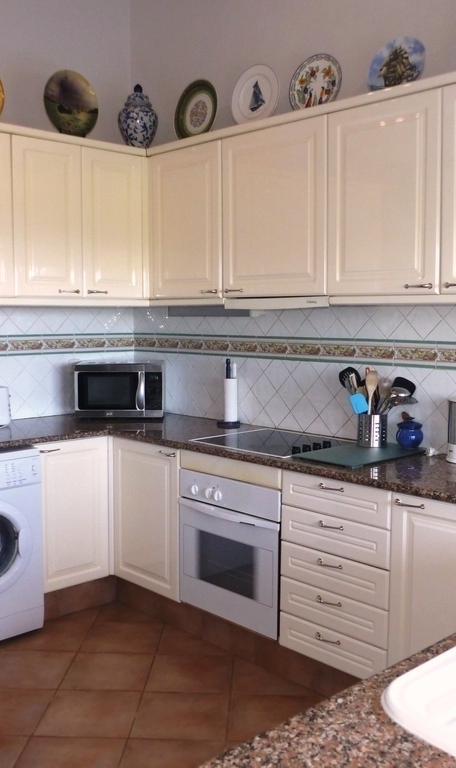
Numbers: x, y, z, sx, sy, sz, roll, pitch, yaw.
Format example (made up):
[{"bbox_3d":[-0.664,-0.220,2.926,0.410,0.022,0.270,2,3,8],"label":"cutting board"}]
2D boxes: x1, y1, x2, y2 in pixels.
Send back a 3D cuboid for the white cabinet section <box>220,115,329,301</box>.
[{"bbox_3d":[0.301,-0.734,3.259,0.335,0.706,0.602,-5,8,-44],"label":"white cabinet section"}]

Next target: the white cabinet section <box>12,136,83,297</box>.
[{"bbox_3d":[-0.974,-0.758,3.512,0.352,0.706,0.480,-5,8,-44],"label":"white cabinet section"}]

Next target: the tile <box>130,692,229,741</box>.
[{"bbox_3d":[-0.170,1.225,2.722,0.333,0.010,0.333,0,5,2],"label":"tile"}]

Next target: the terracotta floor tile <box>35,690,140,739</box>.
[{"bbox_3d":[-0.502,1.210,2.703,0.334,0.010,0.334,0,5,2],"label":"terracotta floor tile"}]

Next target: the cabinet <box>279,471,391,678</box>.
[{"bbox_3d":[0.578,0.677,2.884,0.580,0.705,0.497,-5,7,-44],"label":"cabinet"}]

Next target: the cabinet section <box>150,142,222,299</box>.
[{"bbox_3d":[-0.085,-0.772,3.652,0.335,0.706,0.502,-5,8,-44],"label":"cabinet section"}]

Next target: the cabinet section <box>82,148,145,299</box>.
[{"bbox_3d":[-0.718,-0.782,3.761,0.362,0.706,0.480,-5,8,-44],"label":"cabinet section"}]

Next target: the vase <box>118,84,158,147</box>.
[{"bbox_3d":[-0.469,-1.374,3.852,0.204,0.365,0.204,0,5,1],"label":"vase"}]

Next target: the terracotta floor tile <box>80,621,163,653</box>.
[{"bbox_3d":[-0.475,1.153,3.355,0.334,0.010,0.334,0,5,2],"label":"terracotta floor tile"}]

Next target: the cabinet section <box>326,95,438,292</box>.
[{"bbox_3d":[0.685,-0.697,2.868,0.335,0.706,0.496,-5,8,-44],"label":"cabinet section"}]

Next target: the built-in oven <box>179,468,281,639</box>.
[{"bbox_3d":[0.187,0.679,3.272,0.560,0.600,0.595,-5,7,-44],"label":"built-in oven"}]

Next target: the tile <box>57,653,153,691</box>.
[{"bbox_3d":[-0.489,1.182,3.029,0.334,0.010,0.334,0,5,2],"label":"tile"}]

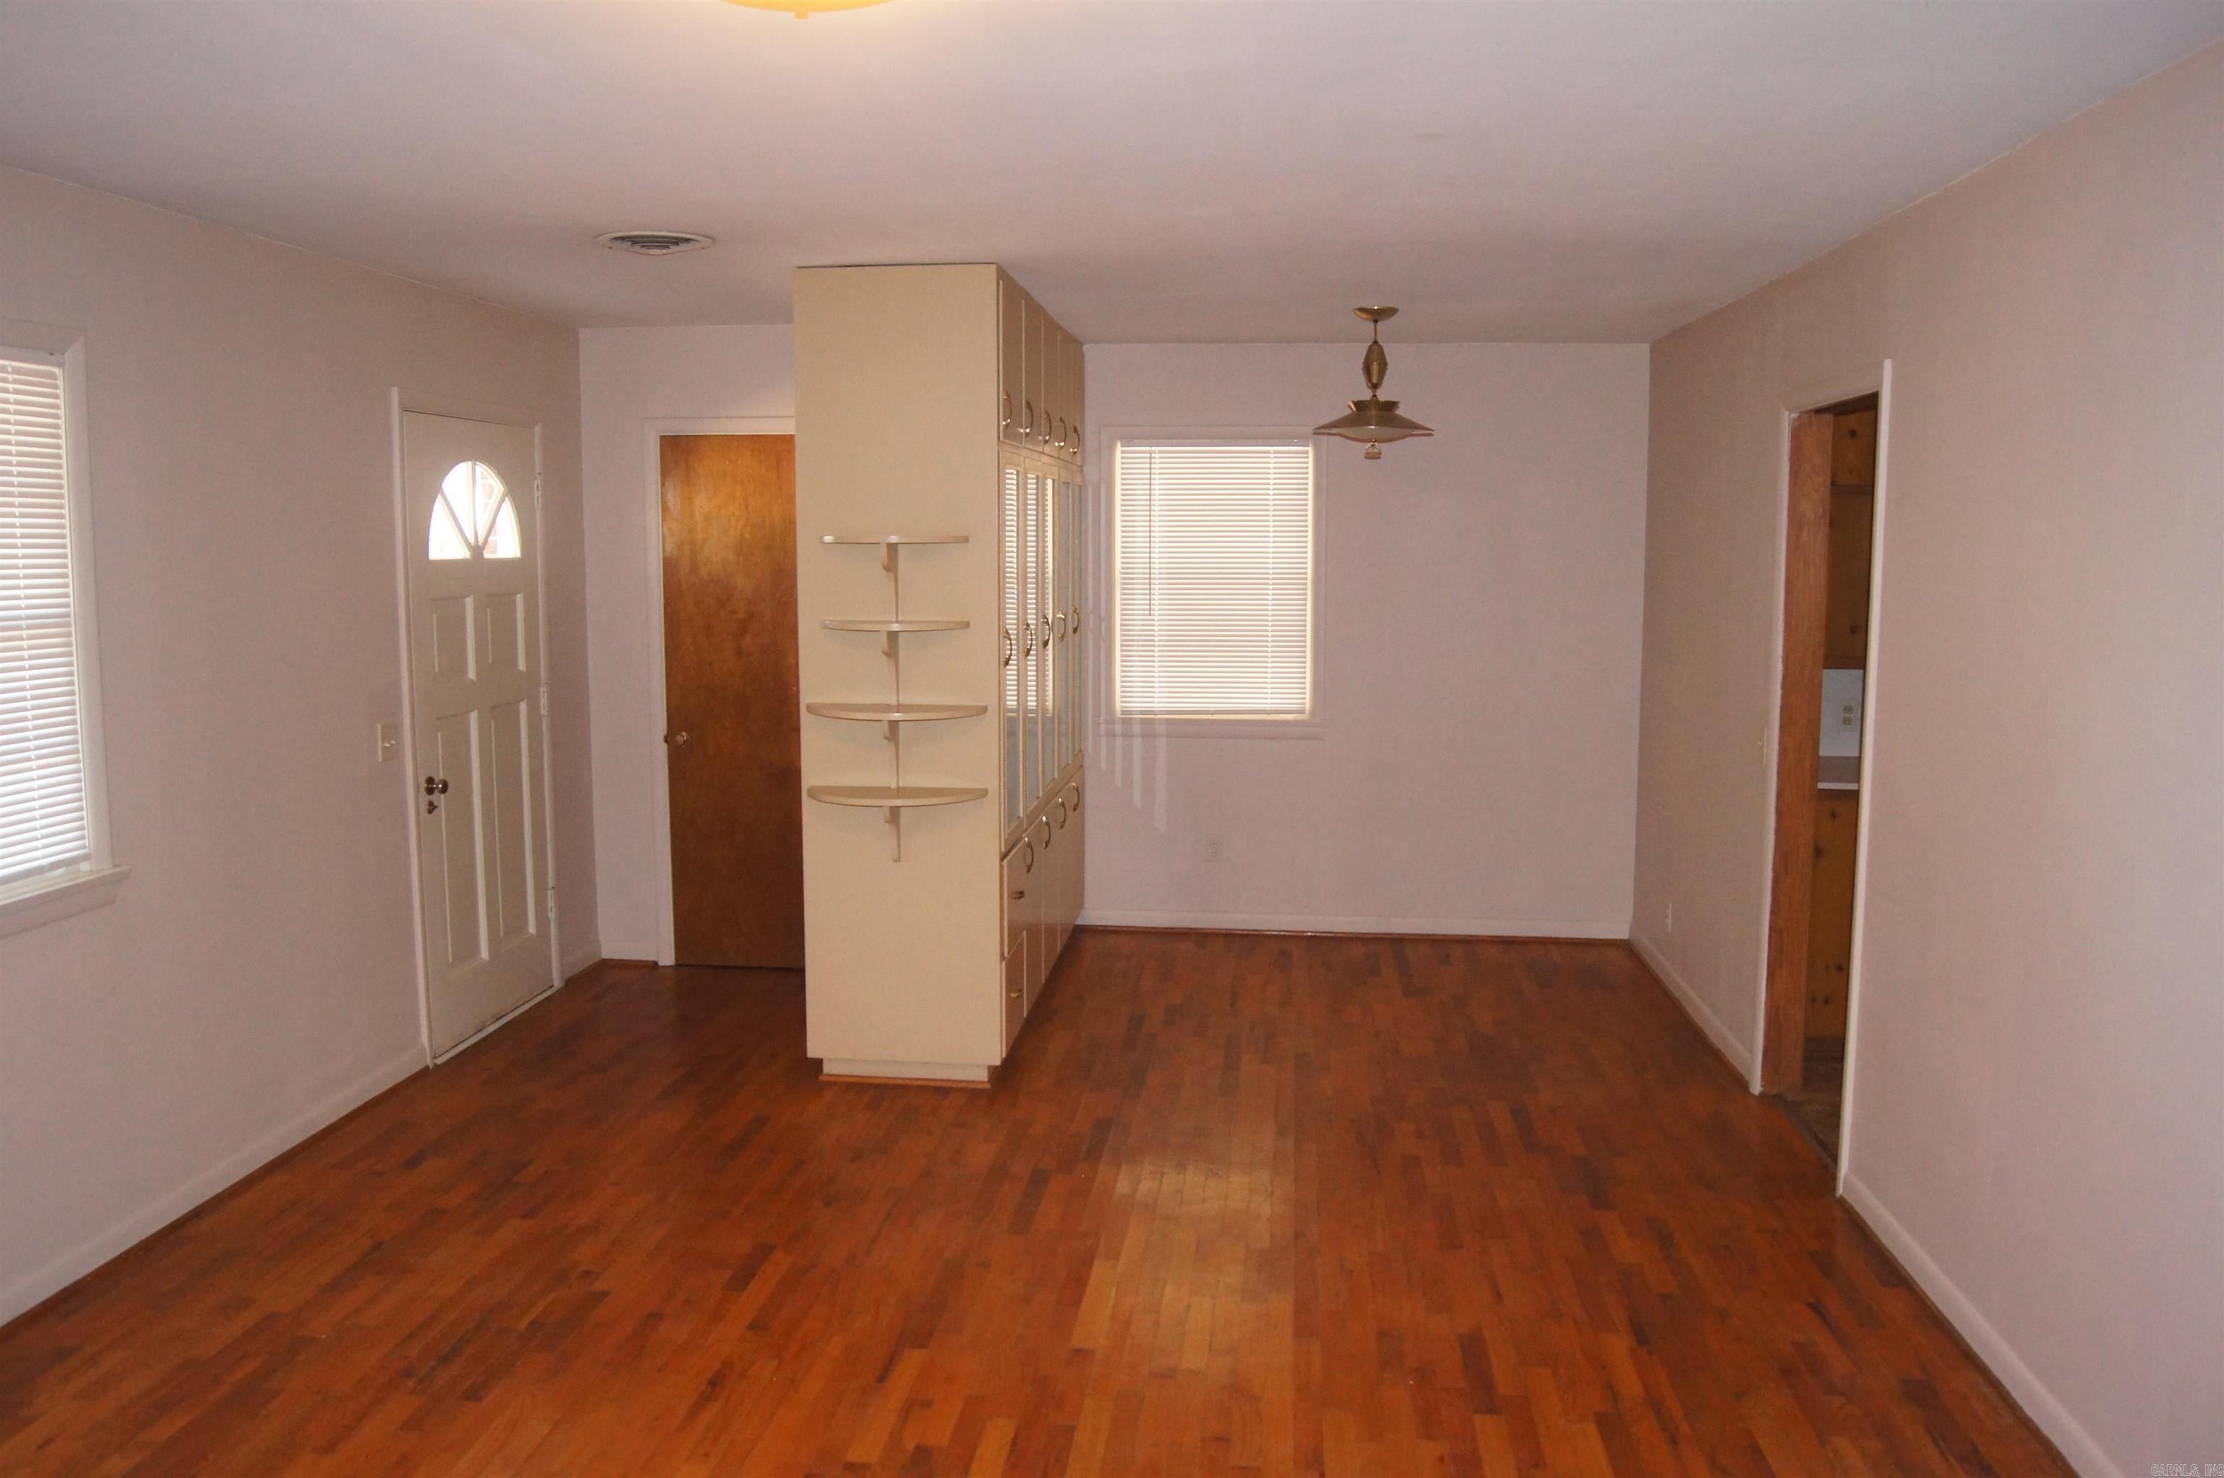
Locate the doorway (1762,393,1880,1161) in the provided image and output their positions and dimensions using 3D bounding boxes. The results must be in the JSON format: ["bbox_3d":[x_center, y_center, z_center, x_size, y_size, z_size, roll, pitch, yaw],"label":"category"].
[{"bbox_3d":[1.961,0.118,4.532,0.140,2.034,0.760,1,7,6],"label":"doorway"}]

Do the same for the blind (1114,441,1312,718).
[{"bbox_3d":[0.415,-0.658,6.886,0.816,1.132,0.050,1,7,6],"label":"blind"}]

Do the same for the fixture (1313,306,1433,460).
[{"bbox_3d":[0.902,-1.210,5.697,0.409,0.504,0.410,1,7,6],"label":"fixture"}]

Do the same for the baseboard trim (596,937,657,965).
[{"bbox_3d":[-1.901,0.842,6.547,0.239,0.081,0.020,1,7,6],"label":"baseboard trim"}]

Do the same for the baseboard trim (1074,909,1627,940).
[{"bbox_3d":[1.017,0.794,6.990,2.250,0.080,0.021,1,7,6],"label":"baseboard trim"}]

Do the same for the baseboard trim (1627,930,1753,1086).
[{"bbox_3d":[2.035,0.922,5.987,0.022,0.080,1.800,1,7,6],"label":"baseboard trim"}]

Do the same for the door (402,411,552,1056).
[{"bbox_3d":[-2.124,-0.041,5.615,0.045,2.027,0.885,1,7,6],"label":"door"}]

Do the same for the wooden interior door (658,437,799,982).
[{"bbox_3d":[-1.335,-0.127,6.396,0.750,2.040,0.043,1,7,6],"label":"wooden interior door"}]

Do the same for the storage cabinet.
[{"bbox_3d":[-0.503,-0.270,5.958,0.600,2.439,2.120,1,7,6],"label":"storage cabinet"}]

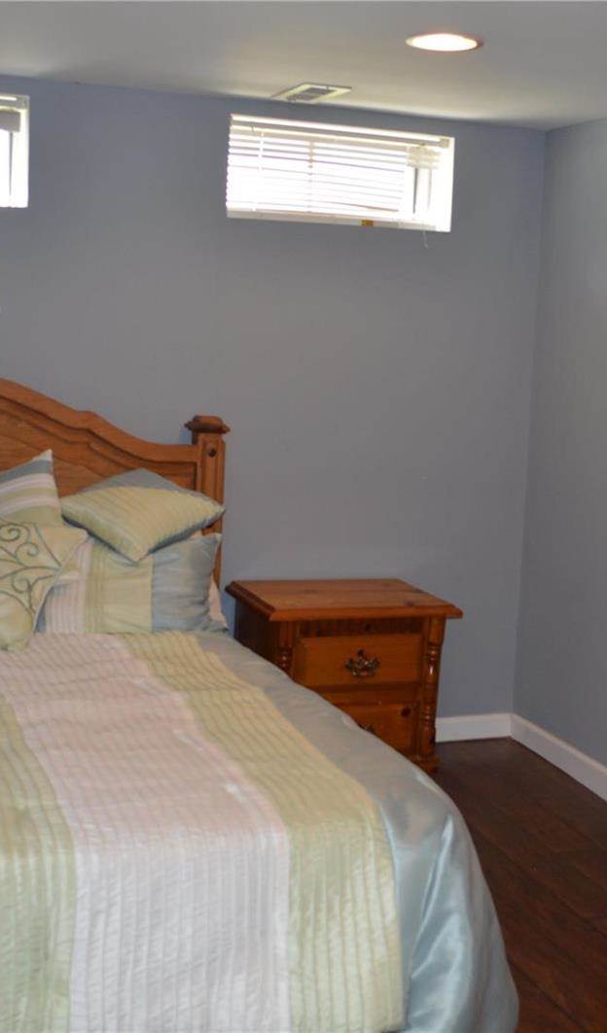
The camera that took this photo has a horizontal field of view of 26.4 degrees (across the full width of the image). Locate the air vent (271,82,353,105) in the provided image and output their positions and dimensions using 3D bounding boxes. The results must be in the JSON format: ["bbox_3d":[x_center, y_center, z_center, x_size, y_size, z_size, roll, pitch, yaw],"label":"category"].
[{"bbox_3d":[0.024,-1.322,4.064,0.158,0.020,0.322,-1,9,-21],"label":"air vent"}]

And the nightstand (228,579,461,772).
[{"bbox_3d":[0.115,0.584,4.339,0.647,0.638,0.486,-1,9,-19],"label":"nightstand"}]

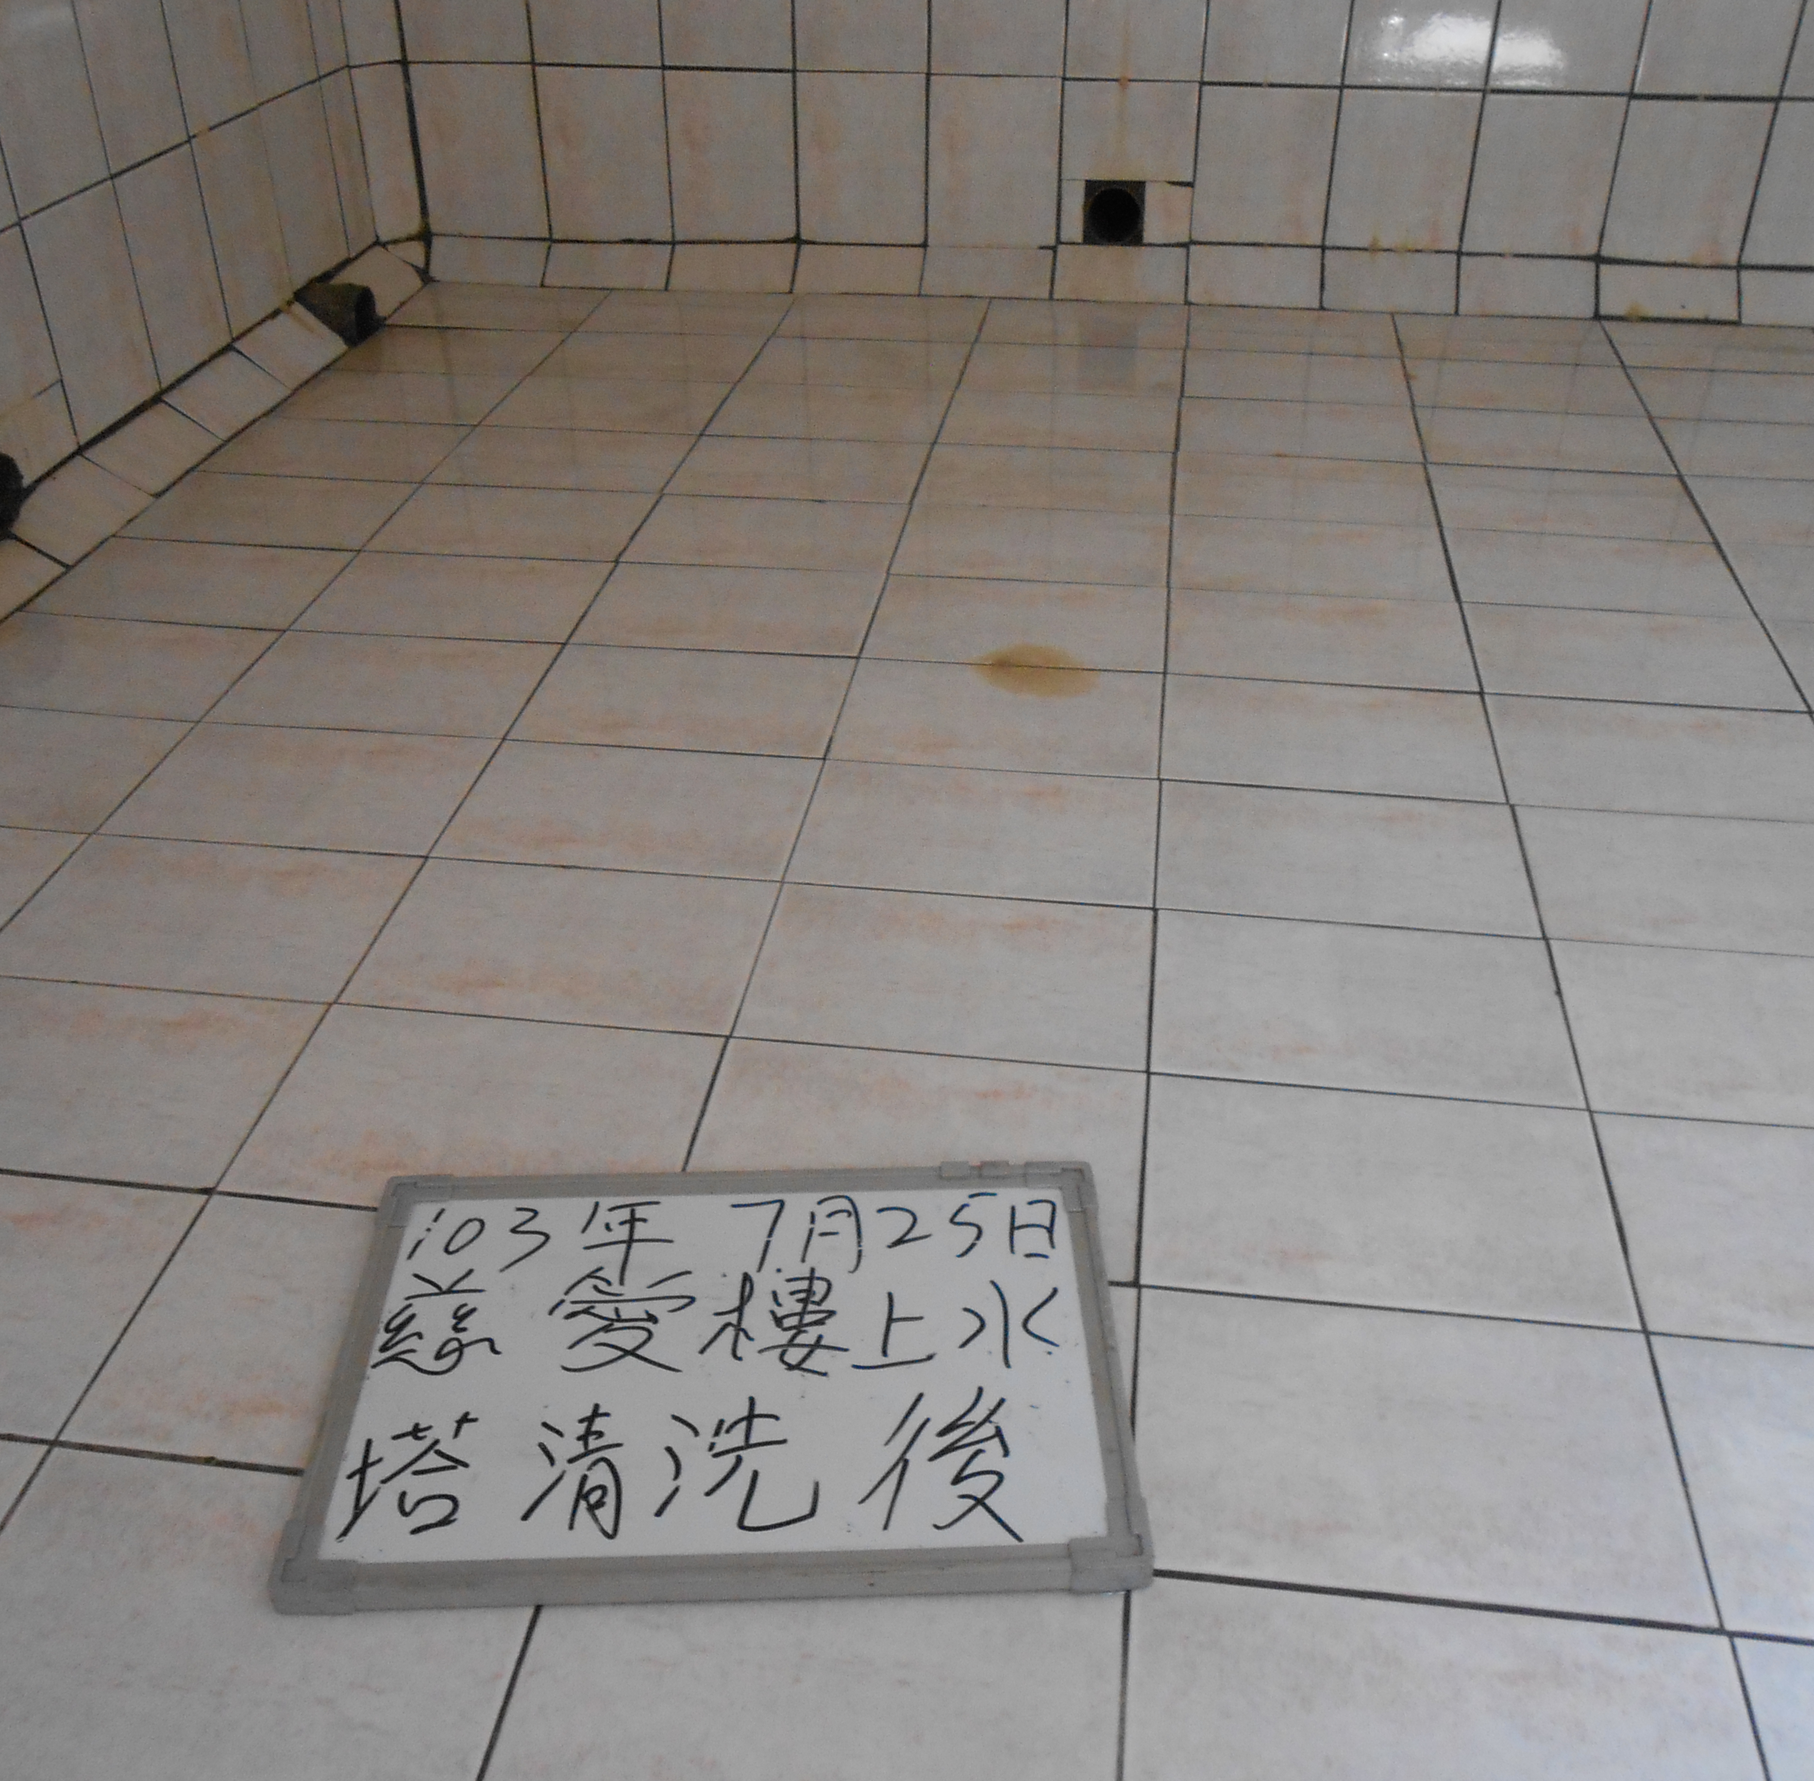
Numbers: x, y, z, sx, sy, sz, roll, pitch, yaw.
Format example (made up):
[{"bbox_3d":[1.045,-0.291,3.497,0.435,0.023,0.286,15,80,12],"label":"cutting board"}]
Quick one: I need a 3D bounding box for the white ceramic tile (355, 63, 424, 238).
[{"bbox_3d":[-0.801,-1.141,2.764,0.083,0.255,0.010,-14,37,-18],"label":"white ceramic tile"}]

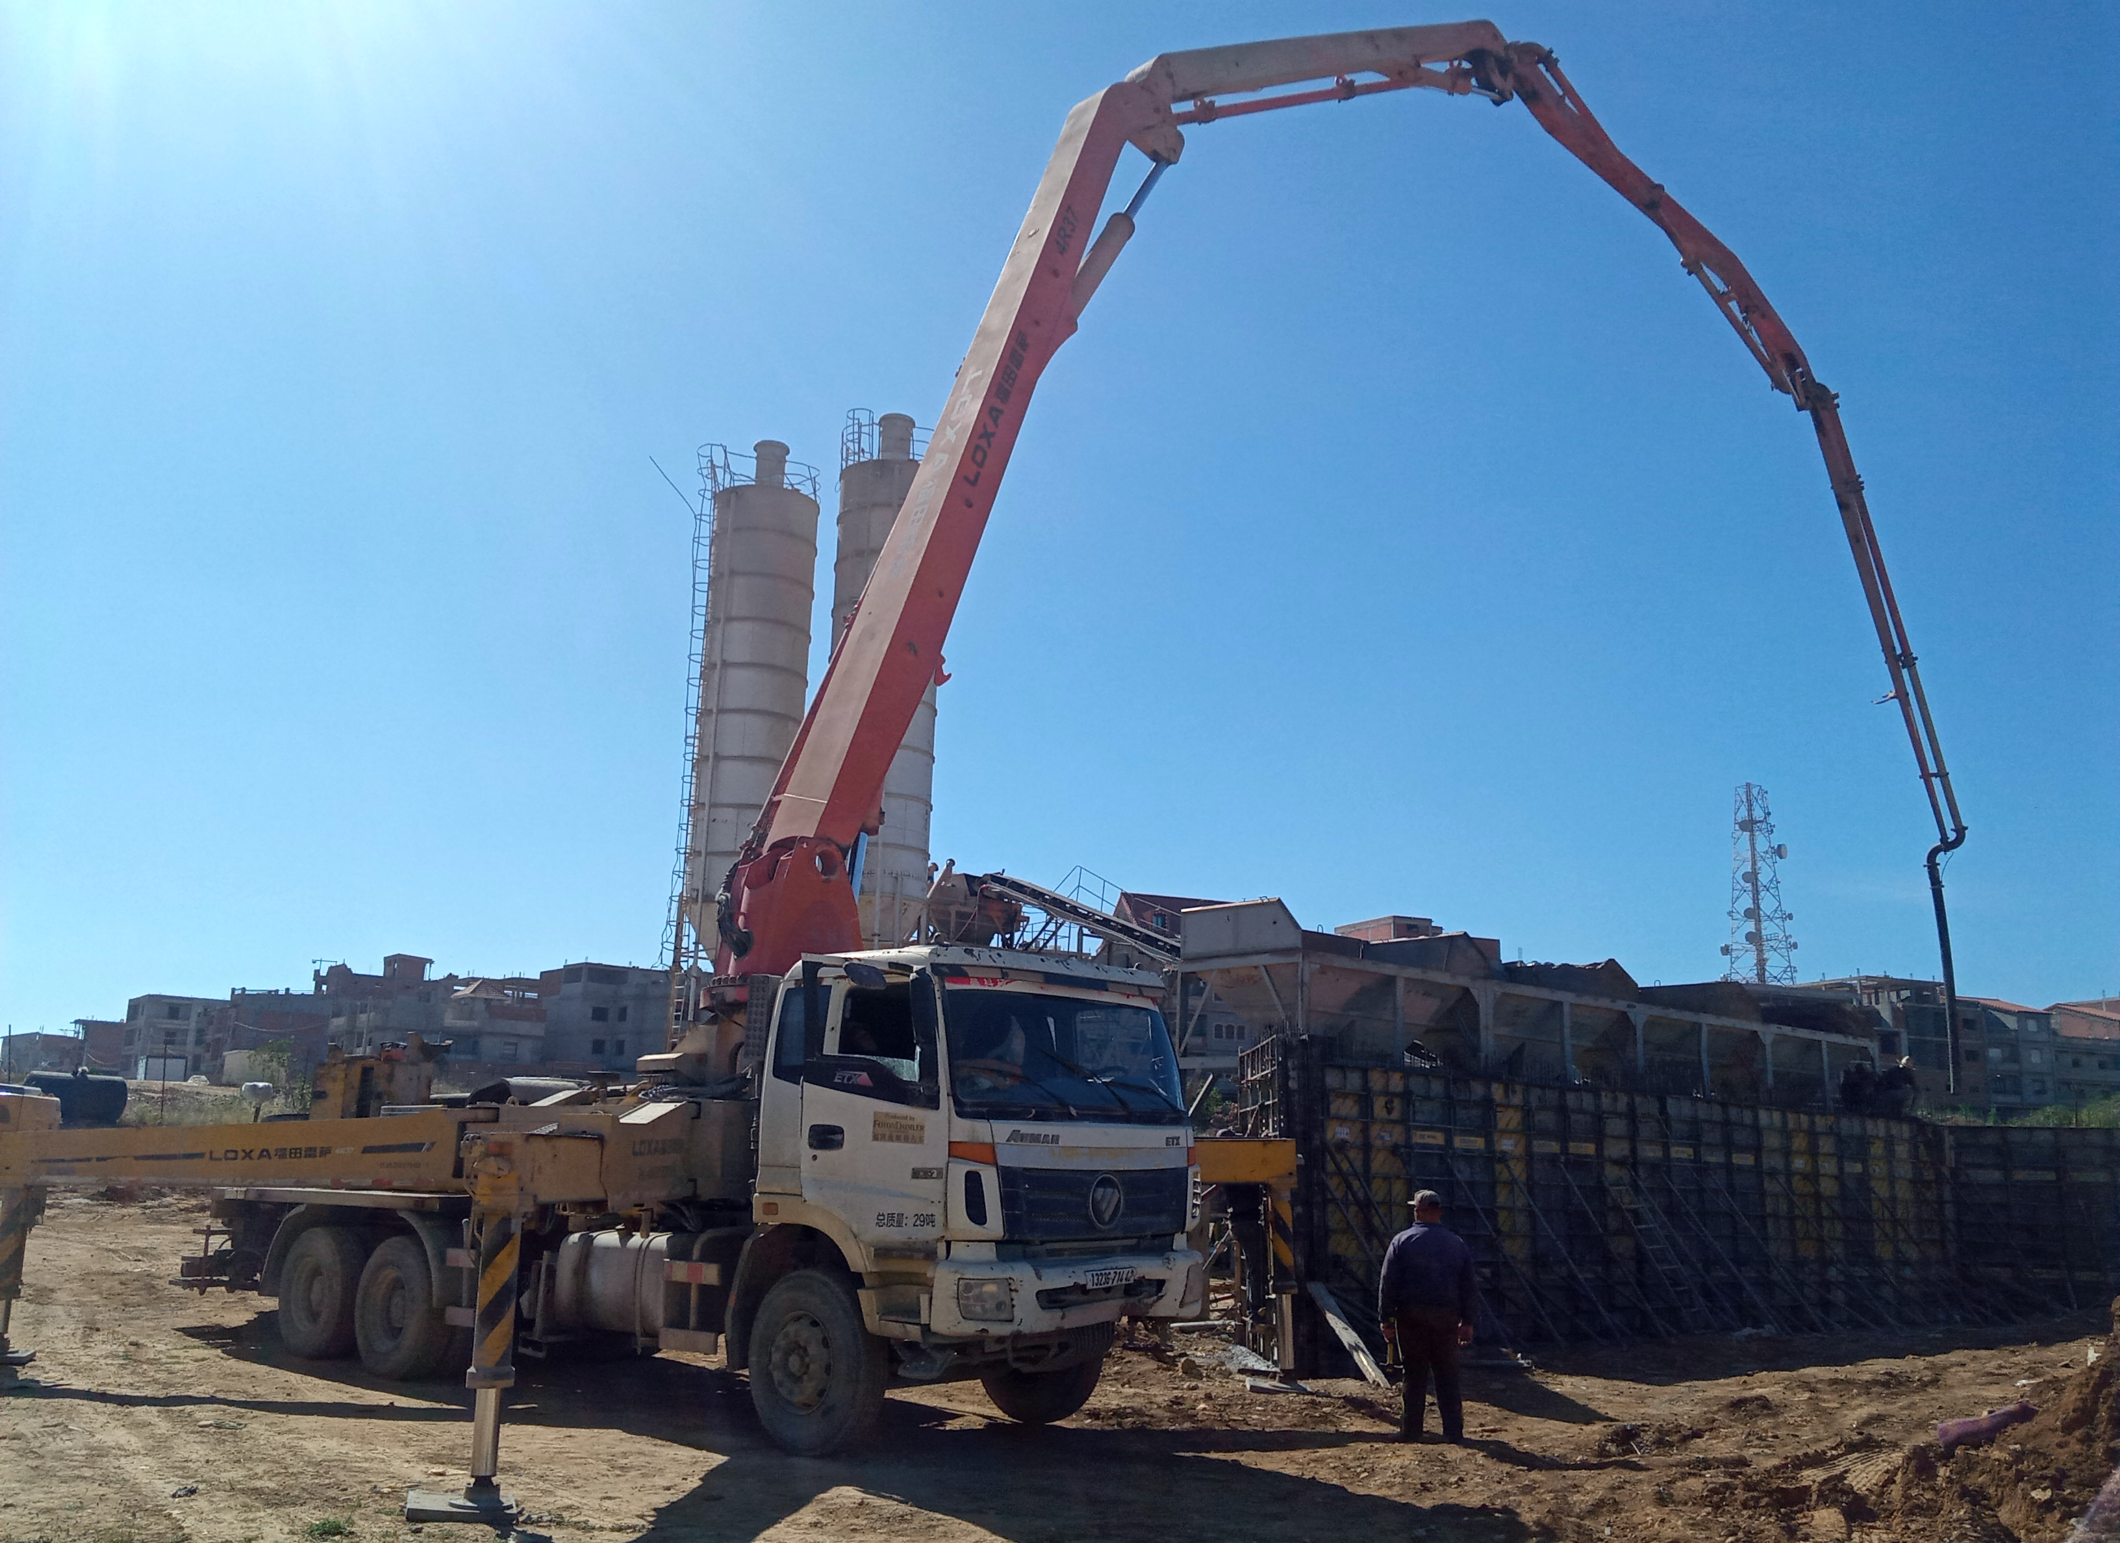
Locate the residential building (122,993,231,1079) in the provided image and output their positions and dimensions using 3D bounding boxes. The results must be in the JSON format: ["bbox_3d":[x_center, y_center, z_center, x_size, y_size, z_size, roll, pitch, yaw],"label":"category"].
[{"bbox_3d":[-100.226,30.863,194.697,8.600,9.400,9.500,11,-17,-34],"label":"residential building"}]

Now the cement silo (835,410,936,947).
[{"bbox_3d":[-4.621,-1.434,44.490,2.900,16.950,2.900,2,-14,0],"label":"cement silo"}]

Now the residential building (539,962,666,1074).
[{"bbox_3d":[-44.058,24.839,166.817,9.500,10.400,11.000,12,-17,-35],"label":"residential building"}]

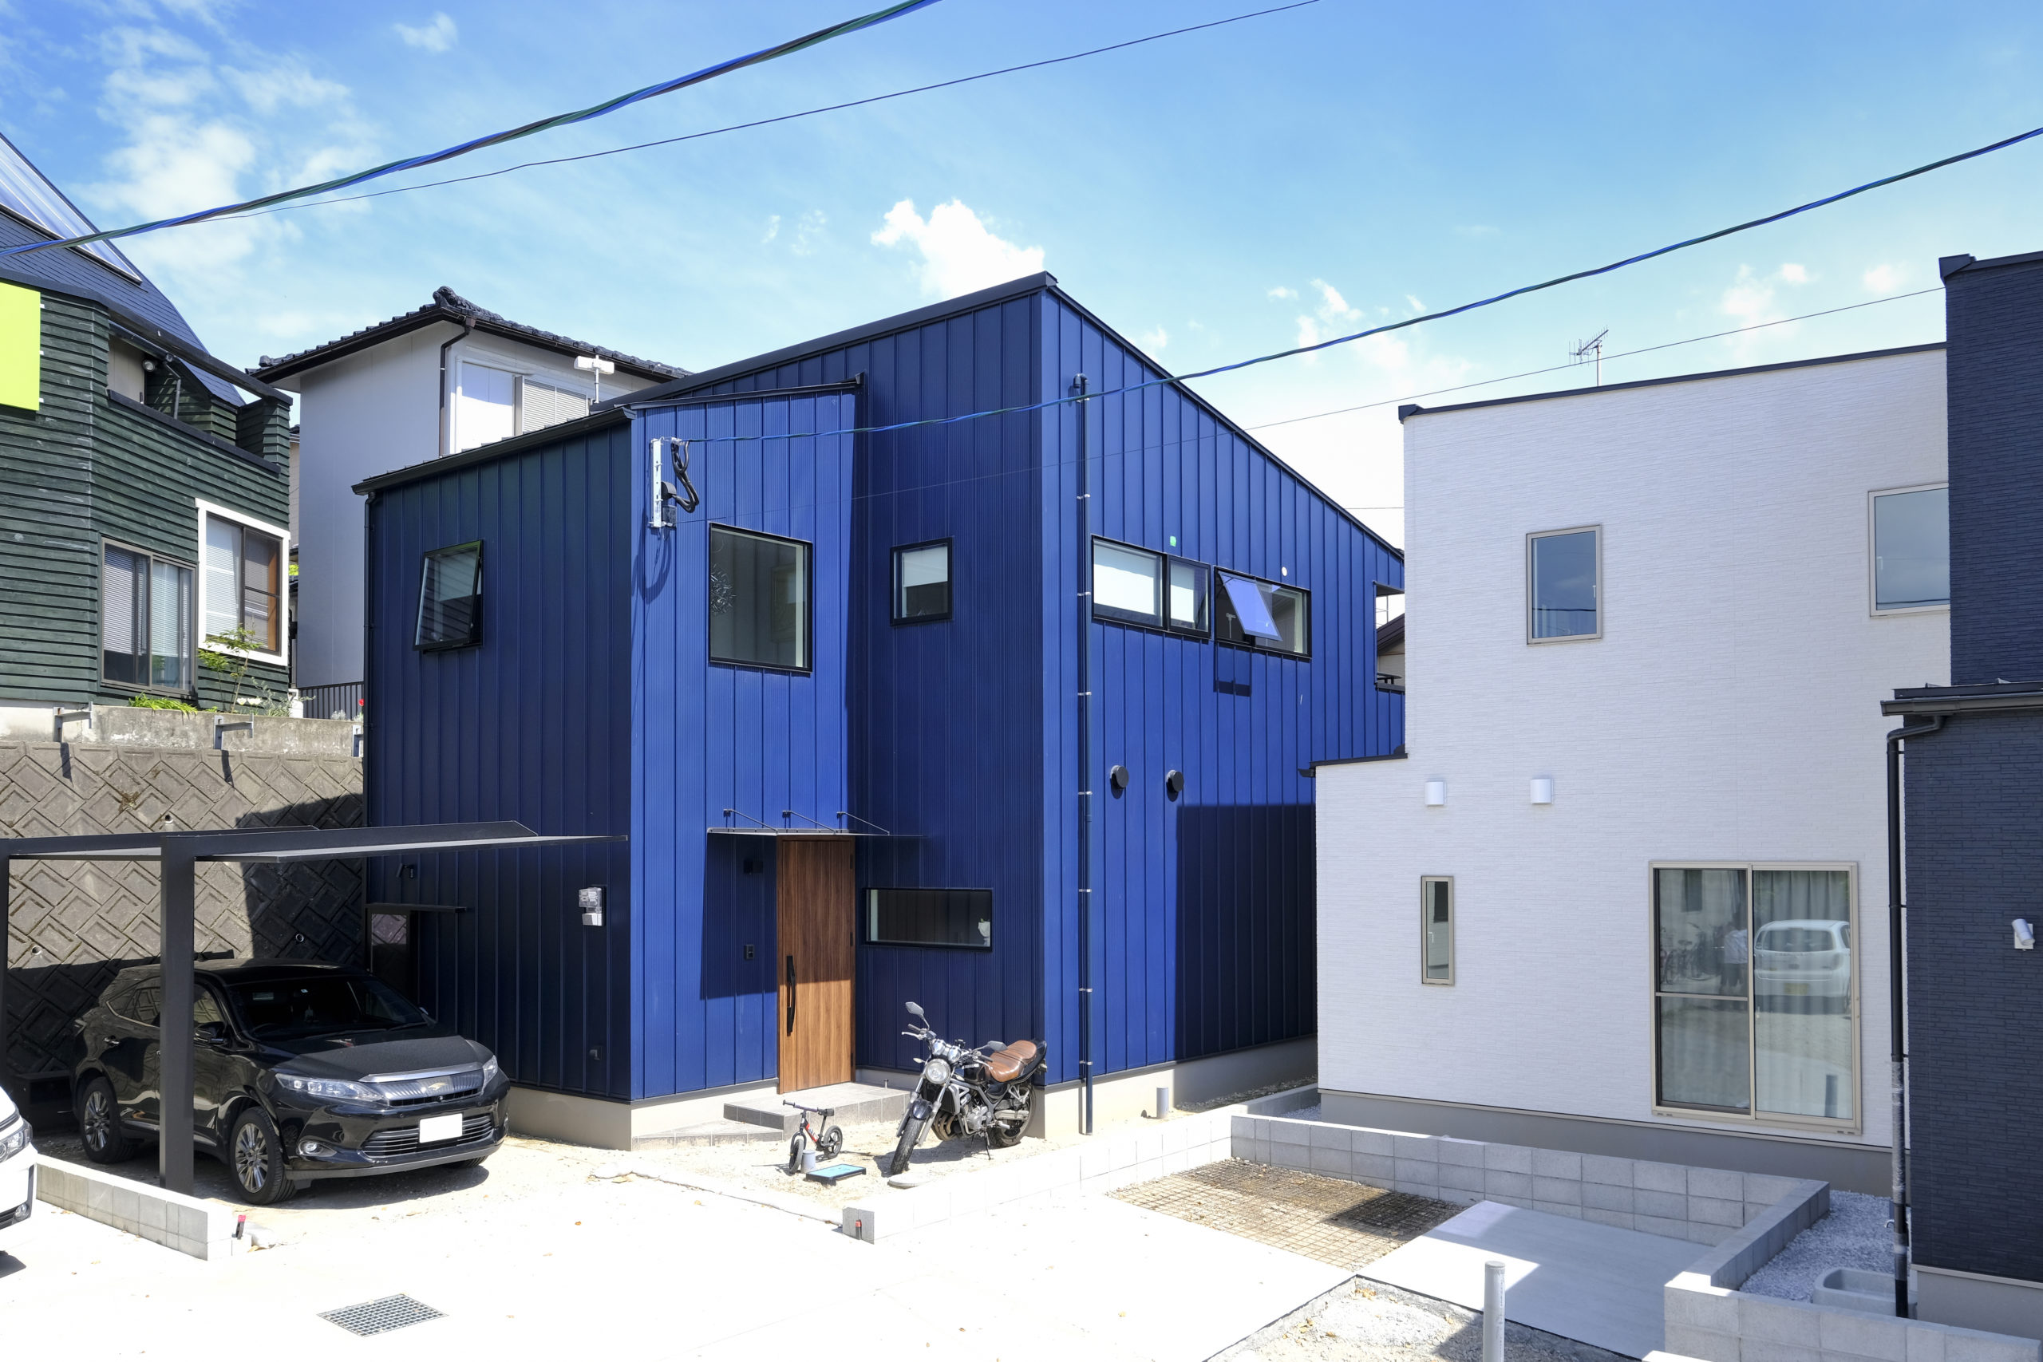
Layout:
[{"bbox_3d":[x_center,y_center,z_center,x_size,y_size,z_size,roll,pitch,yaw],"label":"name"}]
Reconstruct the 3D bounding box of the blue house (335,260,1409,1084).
[{"bbox_3d":[-0.879,0.431,17.472,6.760,7.240,10.400,-4,-5,39],"label":"blue house"}]

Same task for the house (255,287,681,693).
[{"bbox_3d":[-8.488,-2.091,26.978,5.600,6.800,7.000,-4,-5,39],"label":"house"}]

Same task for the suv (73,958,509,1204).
[{"bbox_3d":[-6.114,3.139,12.646,4.720,1.690,1.840,-3,-5,37],"label":"suv"}]

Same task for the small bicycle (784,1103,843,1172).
[{"bbox_3d":[-1.680,3.596,12.215,0.420,0.560,0.860,-2,-5,22],"label":"small bicycle"}]

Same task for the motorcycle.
[{"bbox_3d":[-0.516,3.315,12.519,0.800,1.180,2.050,-3,-5,38],"label":"motorcycle"}]

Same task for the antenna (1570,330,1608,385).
[{"bbox_3d":[7.516,-4.221,20.124,0.320,0.850,1.050,0,-4,-3],"label":"antenna"}]

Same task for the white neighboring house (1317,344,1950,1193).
[{"bbox_3d":[7.424,0.997,15.411,6.200,6.660,7.000,-3,-5,39],"label":"white neighboring house"}]

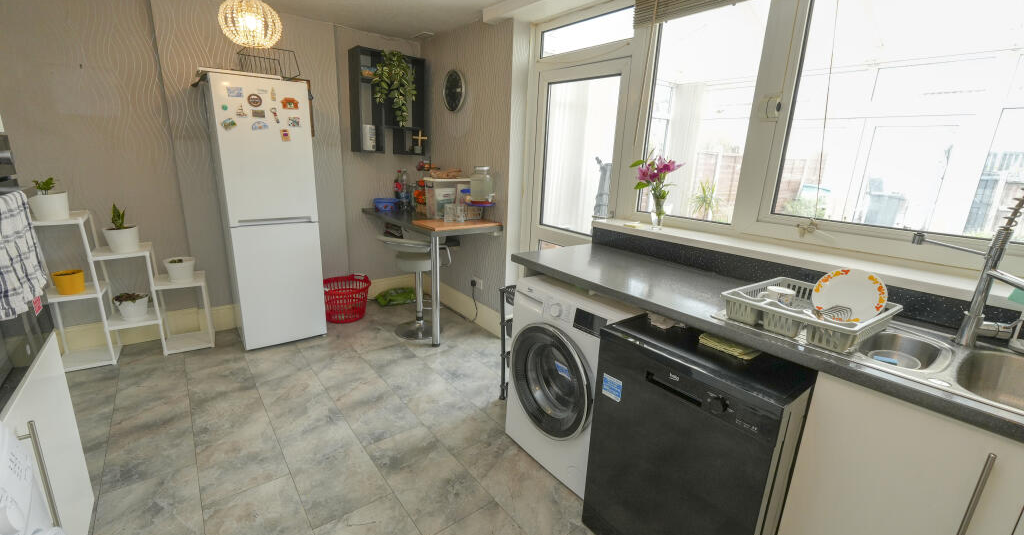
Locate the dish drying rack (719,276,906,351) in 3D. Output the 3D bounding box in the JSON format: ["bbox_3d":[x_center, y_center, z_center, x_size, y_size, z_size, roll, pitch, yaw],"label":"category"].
[{"bbox_3d":[0.999,0.146,1.435,0.430,0.088,0.385,-9,19,-36],"label":"dish drying rack"}]

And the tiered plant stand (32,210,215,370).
[{"bbox_3d":[-2.564,0.119,2.883,0.790,0.966,0.330,-8,18,-32],"label":"tiered plant stand"}]

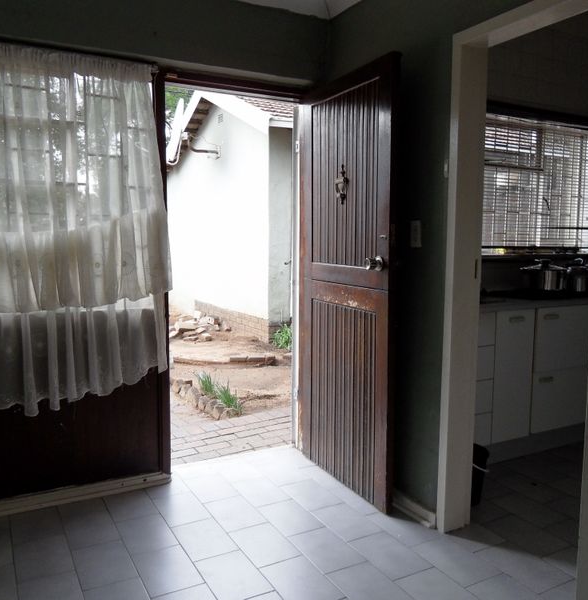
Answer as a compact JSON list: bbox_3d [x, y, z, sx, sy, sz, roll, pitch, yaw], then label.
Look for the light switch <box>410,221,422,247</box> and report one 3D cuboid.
[{"bbox_3d":[0.536,-0.289,2.449,0.013,0.118,0.070,-3,6,-29],"label":"light switch"}]

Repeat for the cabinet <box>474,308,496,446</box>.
[{"bbox_3d":[0.738,0.417,3.115,0.450,0.730,0.570,-3,6,-29],"label":"cabinet"}]

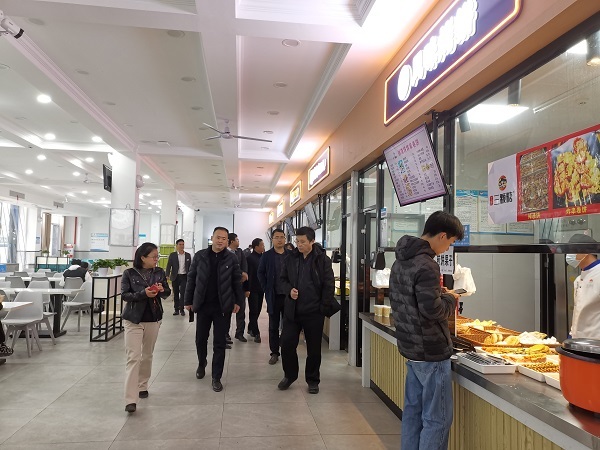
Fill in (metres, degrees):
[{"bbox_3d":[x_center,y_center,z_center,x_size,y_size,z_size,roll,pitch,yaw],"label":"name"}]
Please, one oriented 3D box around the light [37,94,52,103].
[{"bbox_3d":[-3.503,-1.730,6.411,0.190,0.060,0.190,2,-3,-7],"label":"light"}]

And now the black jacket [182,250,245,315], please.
[{"bbox_3d":[-0.919,0.597,5.030,0.650,0.700,0.340,2,-3,-10],"label":"black jacket"}]

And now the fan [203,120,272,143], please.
[{"bbox_3d":[-0.920,-1.424,6.869,1.100,0.300,1.140,2,-3,-7],"label":"fan"}]

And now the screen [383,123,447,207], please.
[{"bbox_3d":[0.916,-0.442,3.744,0.050,0.530,0.940,-16,-1,-8],"label":"screen"}]

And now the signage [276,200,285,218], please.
[{"bbox_3d":[-0.660,-0.528,16.298,0.080,0.430,2.400,2,-3,-7],"label":"signage"}]

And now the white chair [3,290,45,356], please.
[{"bbox_3d":[-3.773,1.350,6.381,0.480,0.820,0.550,2,-3,-7],"label":"white chair"}]

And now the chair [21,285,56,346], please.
[{"bbox_3d":[-3.790,1.363,6.813,0.460,0.820,0.520,1,-3,-5],"label":"chair"}]

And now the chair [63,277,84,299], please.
[{"bbox_3d":[-4.795,1.532,10.097,0.480,0.820,0.530,2,-3,-7],"label":"chair"}]

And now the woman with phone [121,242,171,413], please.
[{"bbox_3d":[-1.469,0.923,4.447,0.460,1.530,0.400,4,-4,-41],"label":"woman with phone"}]

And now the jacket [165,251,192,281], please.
[{"bbox_3d":[-2.753,0.929,10.602,0.600,0.700,0.340,2,-3,-19],"label":"jacket"}]

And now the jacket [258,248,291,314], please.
[{"bbox_3d":[-0.289,0.763,6.435,0.560,0.900,0.360,2,-3,-15],"label":"jacket"}]

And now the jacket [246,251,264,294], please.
[{"bbox_3d":[-0.700,0.774,7.622,0.500,0.710,0.310,4,-4,-38],"label":"jacket"}]

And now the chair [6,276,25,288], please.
[{"bbox_3d":[-5.951,1.497,9.920,0.480,0.820,0.530,2,-3,-7],"label":"chair"}]

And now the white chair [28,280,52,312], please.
[{"bbox_3d":[-4.711,1.427,8.266,0.460,0.820,0.520,2,-3,-10],"label":"white chair"}]

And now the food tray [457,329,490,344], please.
[{"bbox_3d":[1.399,0.895,3.664,0.310,0.090,0.480,2,-3,-7],"label":"food tray"}]

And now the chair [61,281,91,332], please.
[{"bbox_3d":[-3.913,1.450,8.407,0.460,0.820,0.520,0,-3,11],"label":"chair"}]

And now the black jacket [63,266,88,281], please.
[{"bbox_3d":[-4.880,1.174,10.165,0.540,0.480,0.380,1,-3,8],"label":"black jacket"}]

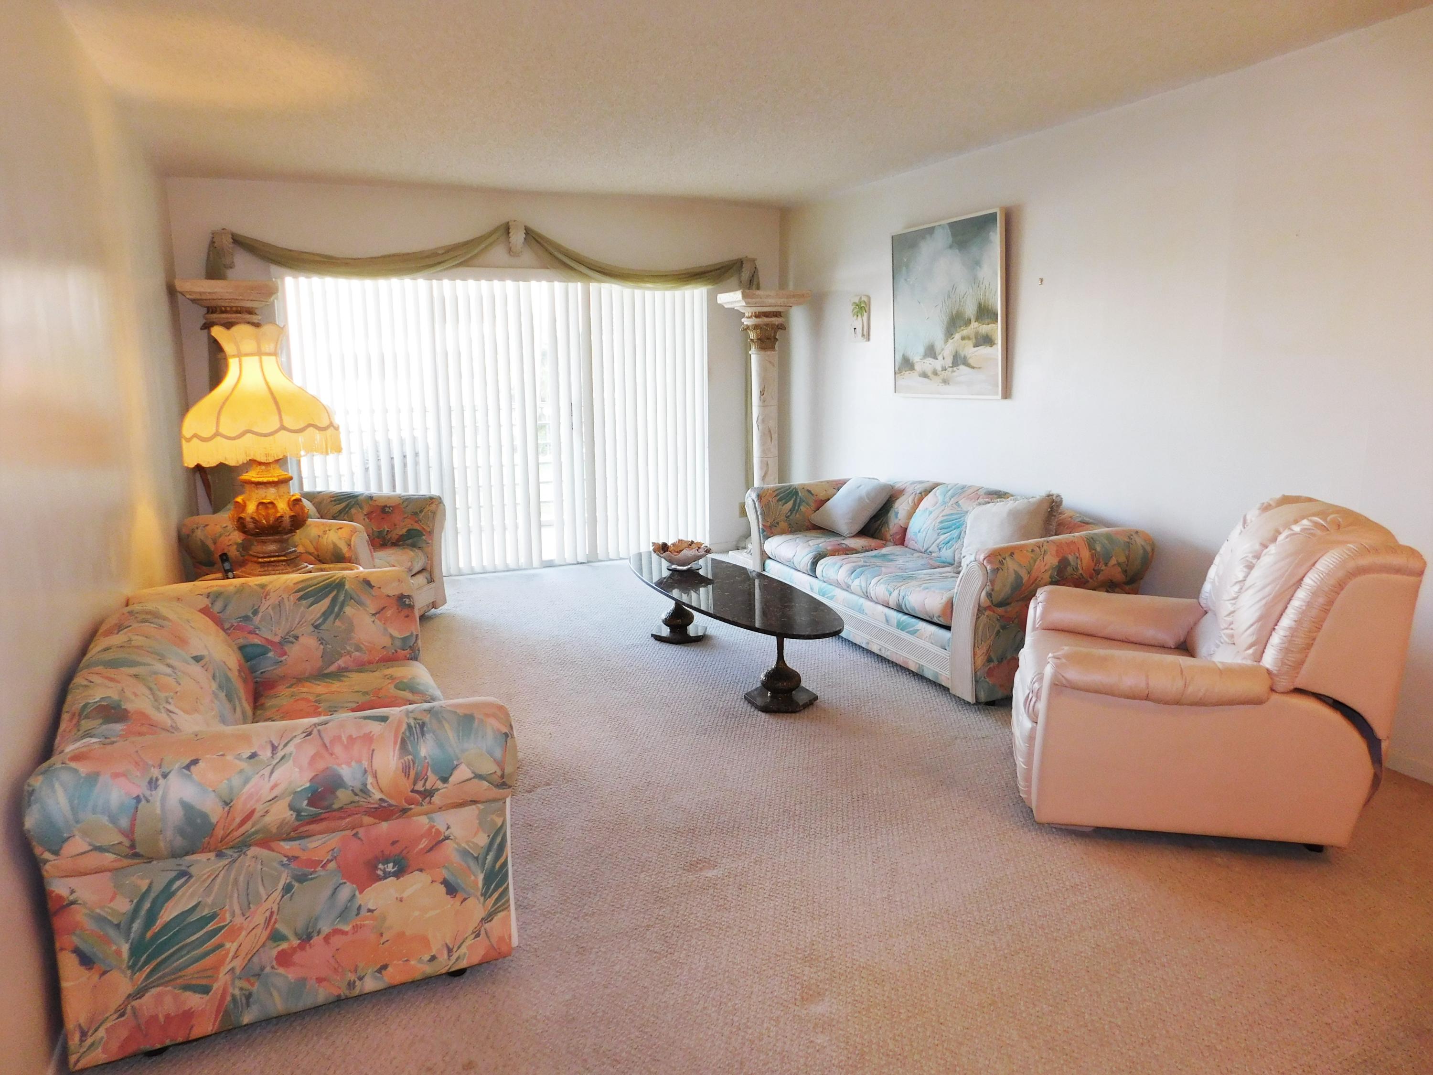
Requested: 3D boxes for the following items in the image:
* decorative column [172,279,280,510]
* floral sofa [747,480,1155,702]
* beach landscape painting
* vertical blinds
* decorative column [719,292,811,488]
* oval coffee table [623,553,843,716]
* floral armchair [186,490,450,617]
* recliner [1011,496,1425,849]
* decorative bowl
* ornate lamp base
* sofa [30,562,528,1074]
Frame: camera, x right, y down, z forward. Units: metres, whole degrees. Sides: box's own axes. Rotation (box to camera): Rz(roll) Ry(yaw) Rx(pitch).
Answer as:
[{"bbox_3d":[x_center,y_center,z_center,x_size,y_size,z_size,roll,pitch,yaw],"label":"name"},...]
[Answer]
[{"bbox_3d":[-2.589,-0.449,5.255,0.476,1.832,0.476,-5,12,-24],"label":"decorative column"},{"bbox_3d":[1.019,0.120,4.884,0.895,0.774,2.173,-5,12,-24],"label":"floral sofa"},{"bbox_3d":[1.257,-1.232,5.196,0.045,0.923,0.930,-9,13,-23],"label":"beach landscape painting"},{"bbox_3d":[-1.304,-0.713,6.335,2.741,1.896,0.099,-5,12,-24],"label":"vertical blinds"},{"bbox_3d":[0.318,-0.717,6.507,0.476,1.832,0.476,-5,12,-24],"label":"decorative column"},{"bbox_3d":[0.021,0.412,4.445,0.549,0.383,1.846,-5,12,-24],"label":"oval coffee table"},{"bbox_3d":[-2.045,0.154,4.934,0.923,0.753,1.022,1,11,9],"label":"floral armchair"},{"bbox_3d":[1.514,0.342,3.156,1.051,0.966,0.937,1,11,11],"label":"recliner"},{"bbox_3d":[-0.167,0.083,4.785,0.305,0.142,0.284,-5,12,-24],"label":"decorative bowl"},{"bbox_3d":[-1.773,-0.068,3.799,0.298,0.483,0.298,-5,12,-24],"label":"ornate lamp base"},{"bbox_3d":[-1.213,0.550,2.736,0.916,0.774,1.704,-5,12,-24],"label":"sofa"}]

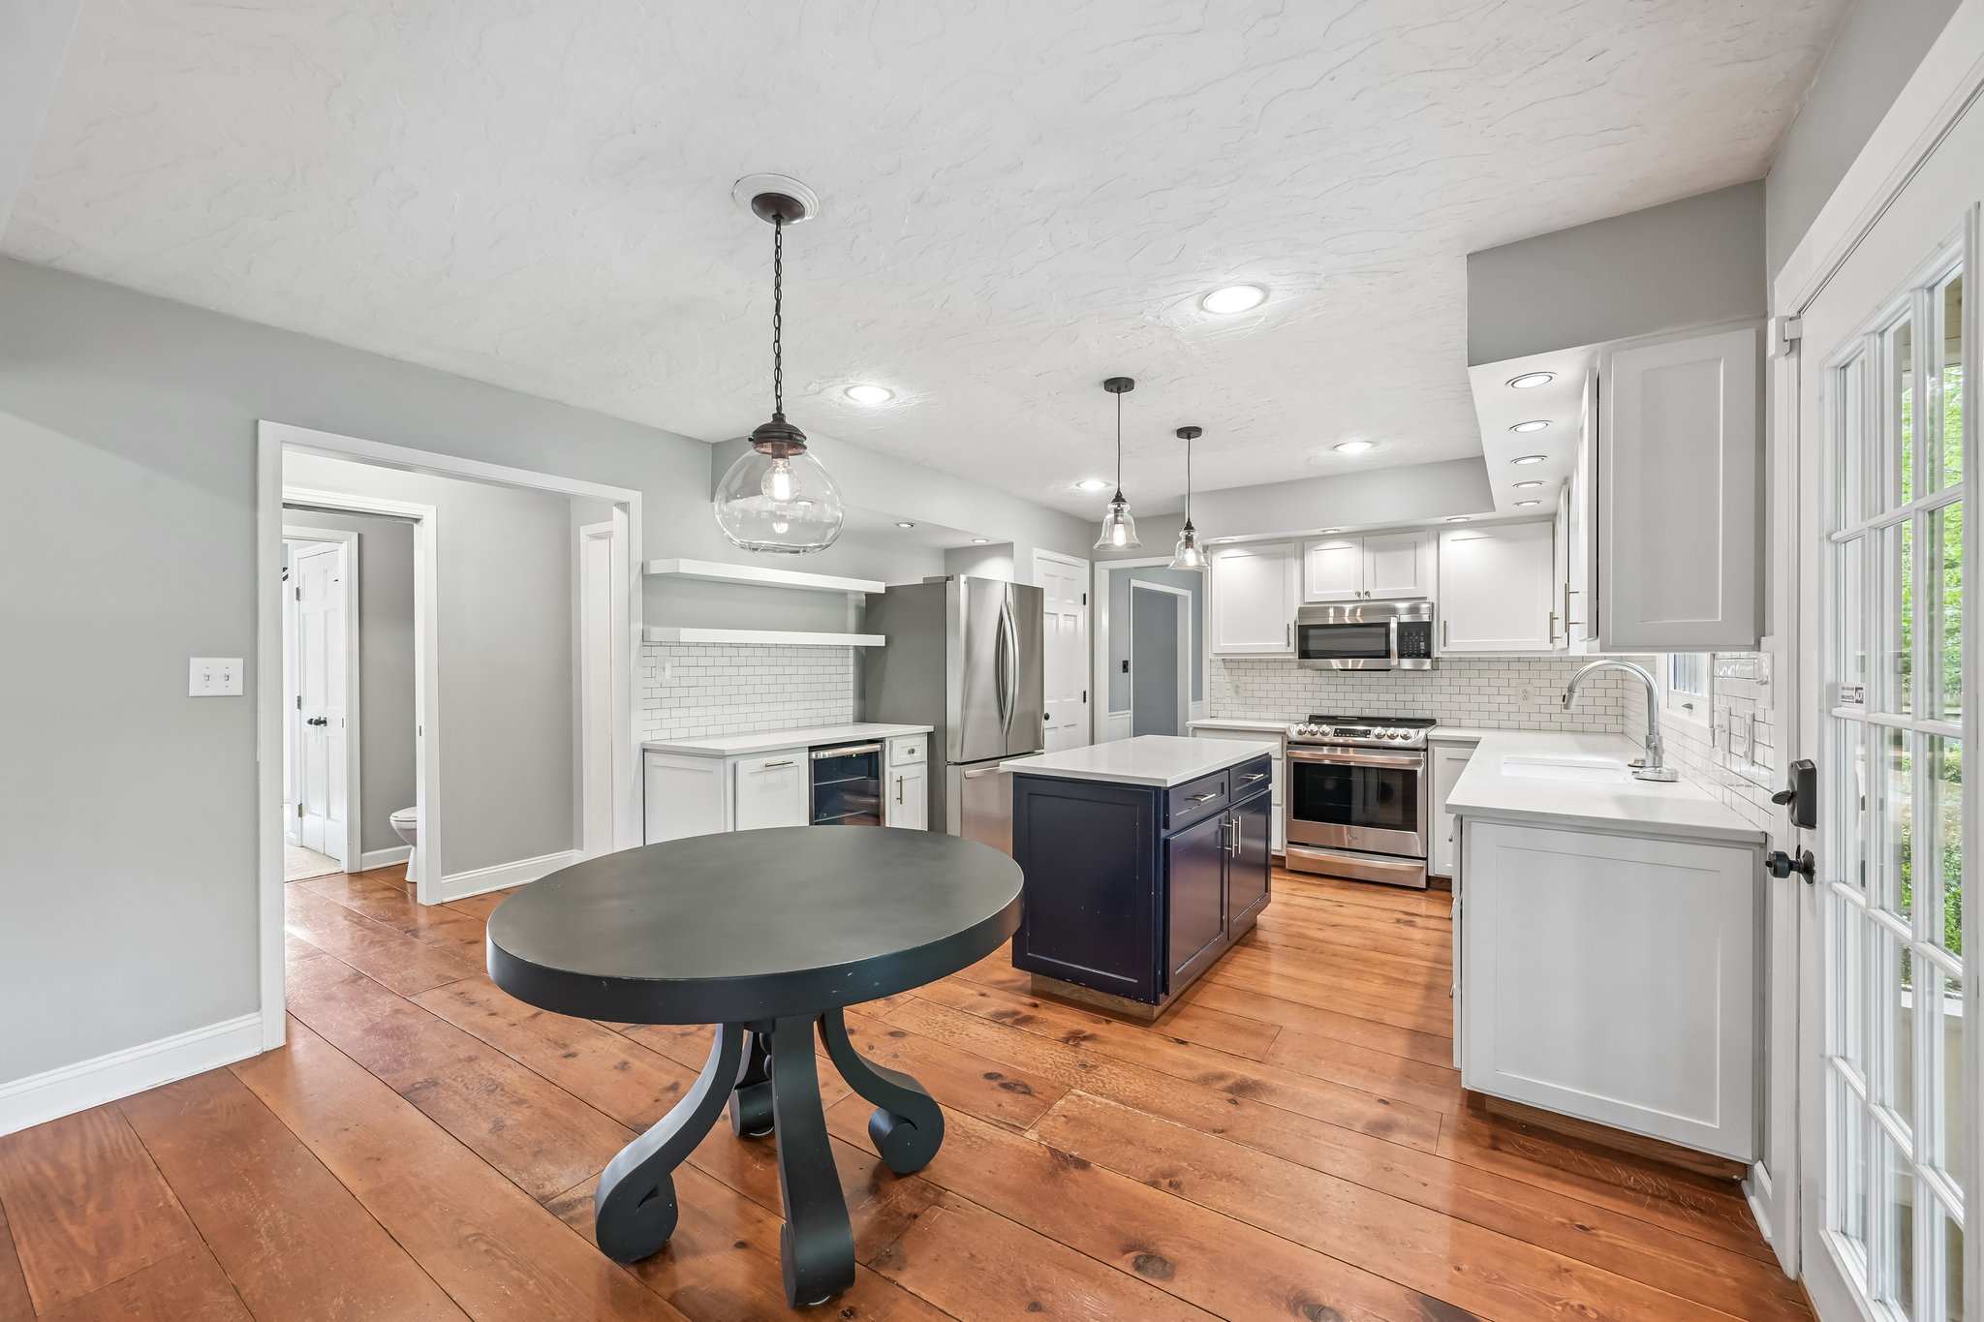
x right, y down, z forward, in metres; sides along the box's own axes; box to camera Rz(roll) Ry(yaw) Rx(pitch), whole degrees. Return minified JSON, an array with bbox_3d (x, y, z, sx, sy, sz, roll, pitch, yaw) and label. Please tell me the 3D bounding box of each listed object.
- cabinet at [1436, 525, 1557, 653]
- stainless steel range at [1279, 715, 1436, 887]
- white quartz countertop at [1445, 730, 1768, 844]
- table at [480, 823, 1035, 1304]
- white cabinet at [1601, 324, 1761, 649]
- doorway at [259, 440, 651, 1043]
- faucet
[{"bbox_3d":[2.993,-0.416,4.589,0.568,0.768,0.336,0,0,34],"label":"cabinet"},{"bbox_3d":[2.306,0.848,4.802,0.758,0.935,0.680,0,0,34],"label":"stainless steel range"},{"bbox_3d":[2.450,0.427,3.305,0.656,0.030,3.071,0,0,34],"label":"white quartz countertop"},{"bbox_3d":[-0.527,0.939,1.937,1.206,0.782,1.206,0,0,34],"label":"table"},{"bbox_3d":[1.817,-0.413,2.099,0.336,0.773,0.420,0,0,34],"label":"white cabinet"},{"bbox_3d":[-2.139,0.254,3.223,0.135,2.145,1.381,0,0,34],"label":"doorway"},{"bbox_3d":[2.258,0.205,2.781,0.305,0.416,0.220,0,0,34],"label":"faucet"}]

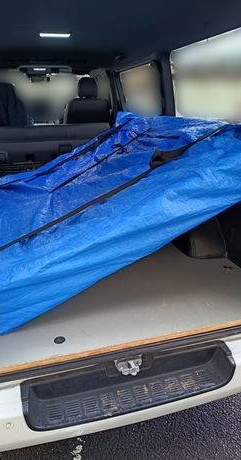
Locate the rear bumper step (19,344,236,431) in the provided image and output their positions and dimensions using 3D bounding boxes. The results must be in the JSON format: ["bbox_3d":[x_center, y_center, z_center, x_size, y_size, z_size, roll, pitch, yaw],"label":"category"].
[{"bbox_3d":[0.060,0.538,1.221,0.780,0.110,0.150,-6,21,-14],"label":"rear bumper step"}]

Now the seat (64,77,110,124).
[{"bbox_3d":[-0.431,-1.329,4.249,0.520,1.000,0.700,-6,21,-14],"label":"seat"}]

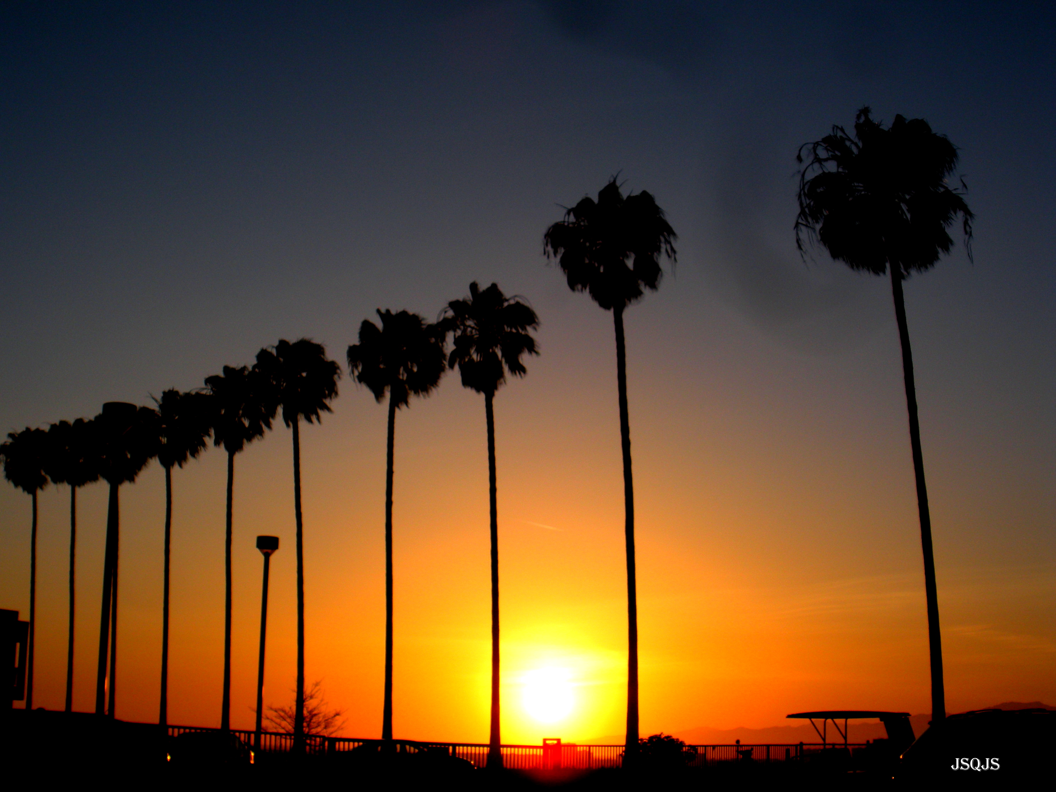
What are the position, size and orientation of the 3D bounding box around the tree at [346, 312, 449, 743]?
[{"bbox_3d":[-5.221,5.030,61.703,3.957,17.389,3.957,0,-13,0],"label":"tree"}]

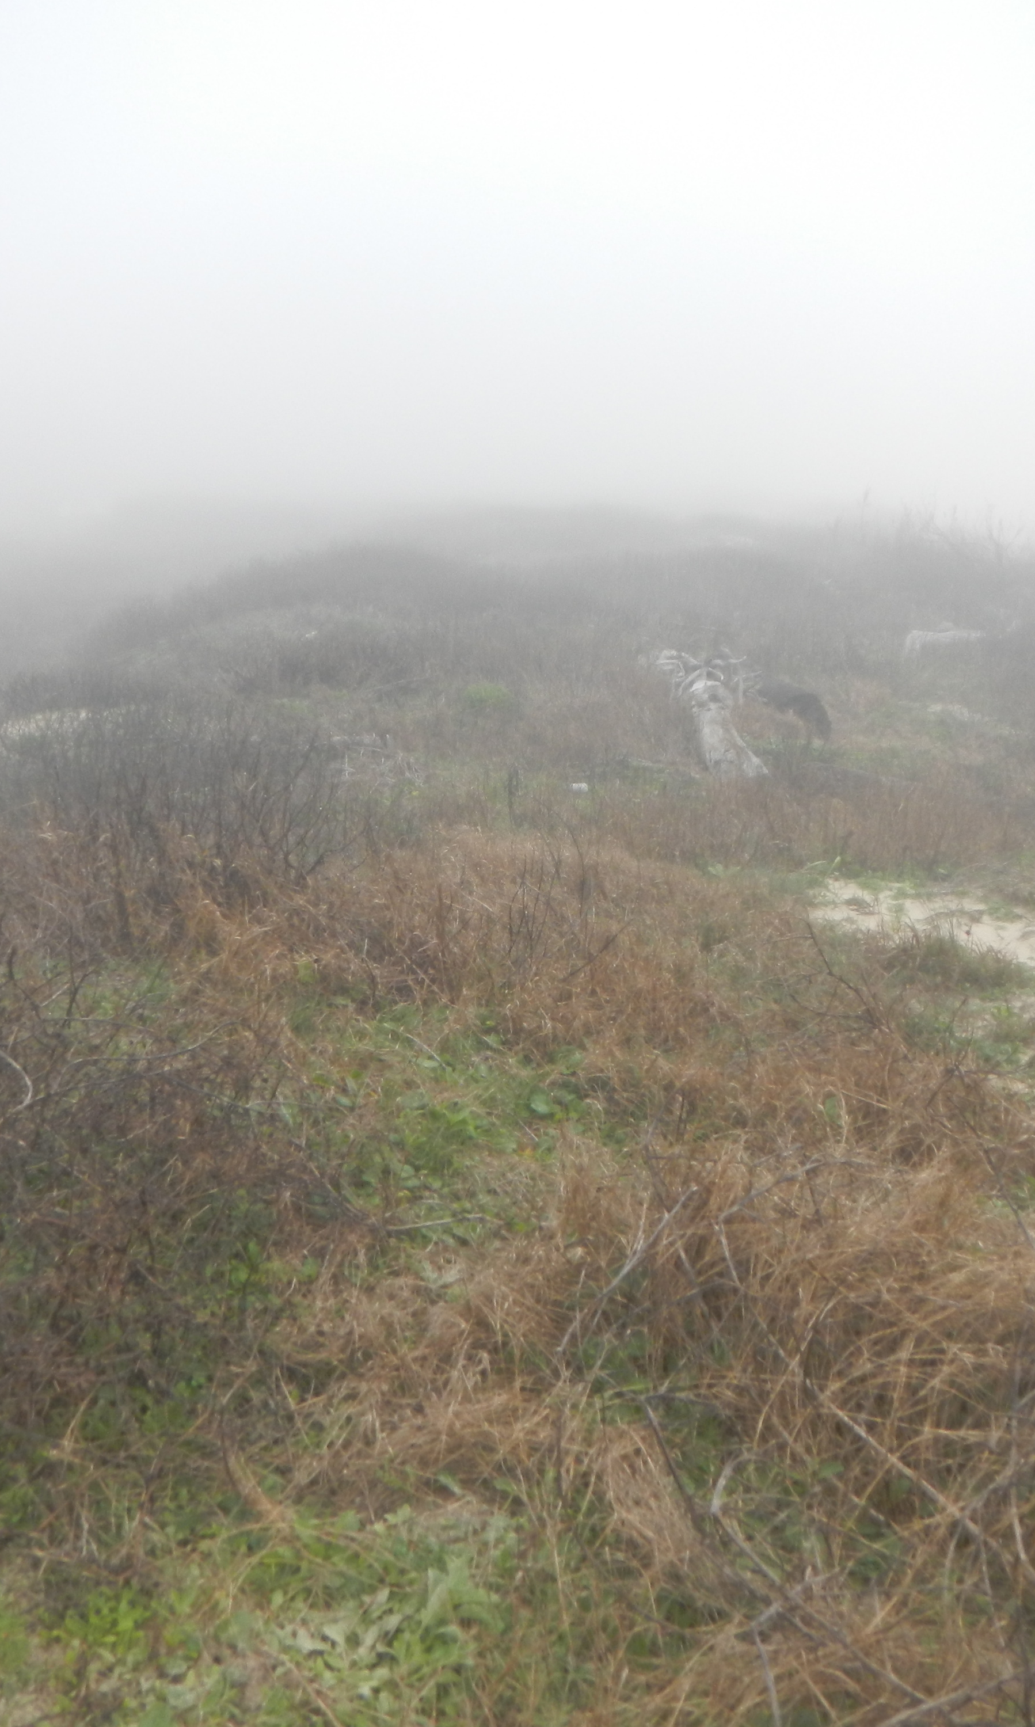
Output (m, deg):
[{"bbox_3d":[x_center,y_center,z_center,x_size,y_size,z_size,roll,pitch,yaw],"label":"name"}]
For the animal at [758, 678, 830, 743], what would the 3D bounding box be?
[{"bbox_3d":[2.544,-1.420,17.500,0.920,0.620,0.280,8,13,36],"label":"animal"}]

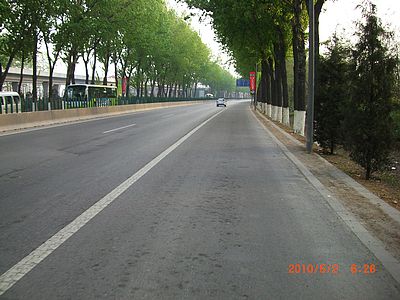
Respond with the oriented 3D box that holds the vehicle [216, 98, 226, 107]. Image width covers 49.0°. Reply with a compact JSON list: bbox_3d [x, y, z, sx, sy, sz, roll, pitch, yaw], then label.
[{"bbox_3d":[3.701,-8.011,72.654,1.650,1.470,4.200,1,7,6],"label":"vehicle"}]

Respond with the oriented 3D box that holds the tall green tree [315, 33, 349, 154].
[{"bbox_3d":[3.349,-1.425,11.223,1.050,3.055,1.050,0,7,0],"label":"tall green tree"}]

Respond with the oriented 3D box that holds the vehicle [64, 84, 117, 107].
[{"bbox_3d":[-13.952,-7.069,58.182,2.500,3.100,11.000,1,7,7],"label":"vehicle"}]

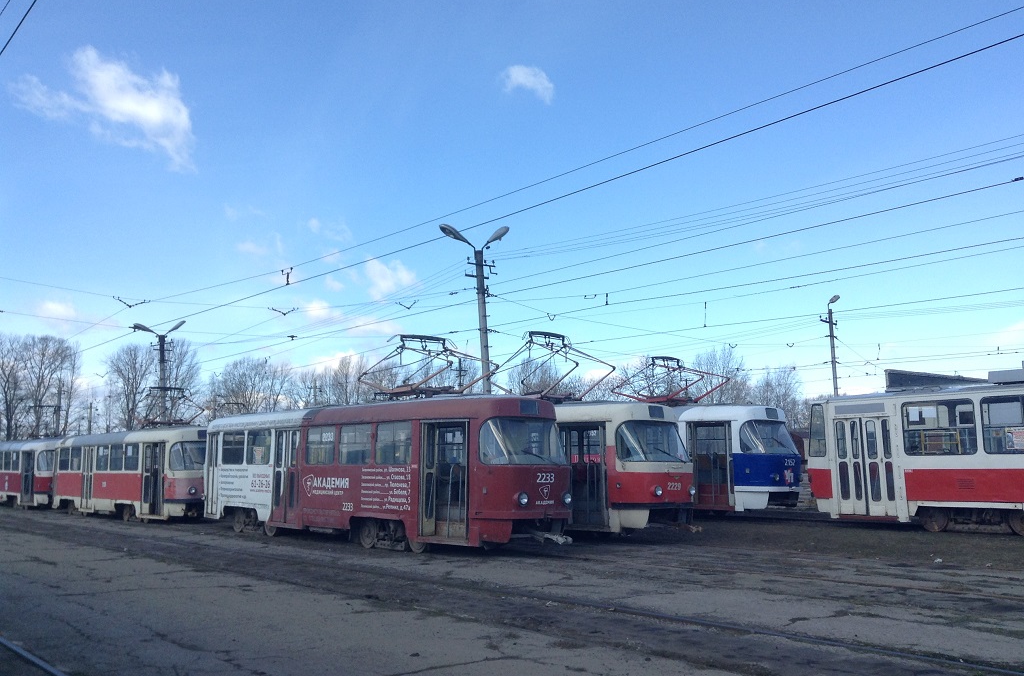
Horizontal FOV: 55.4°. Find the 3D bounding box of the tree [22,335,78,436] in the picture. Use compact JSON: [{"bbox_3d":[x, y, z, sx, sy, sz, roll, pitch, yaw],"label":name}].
[{"bbox_3d":[-45.228,6.693,94.959,5.600,14.170,5.200,-1,-7,0],"label":"tree"}]

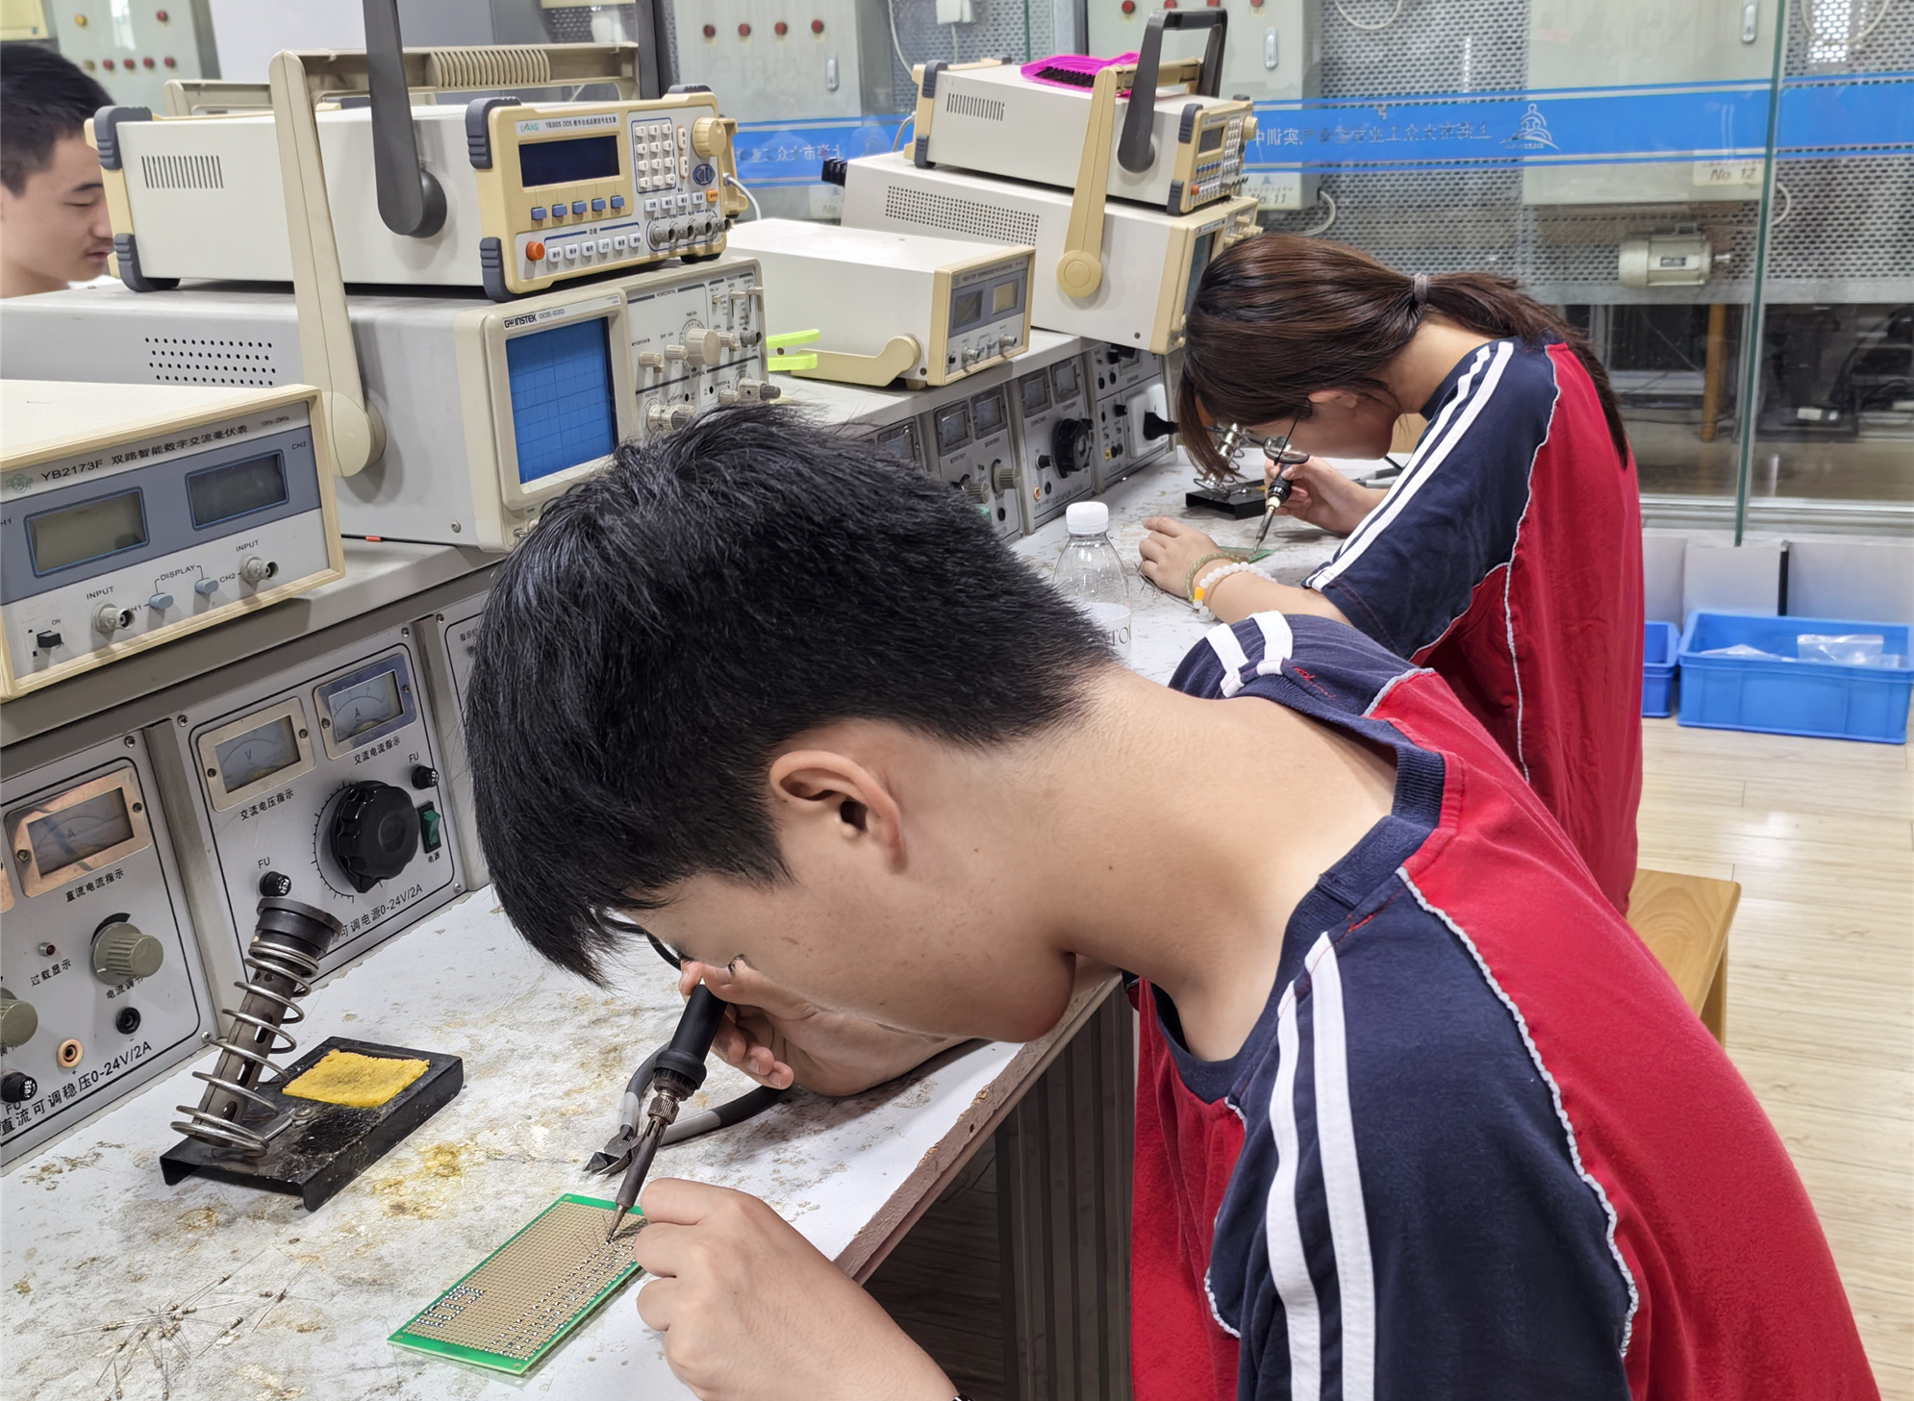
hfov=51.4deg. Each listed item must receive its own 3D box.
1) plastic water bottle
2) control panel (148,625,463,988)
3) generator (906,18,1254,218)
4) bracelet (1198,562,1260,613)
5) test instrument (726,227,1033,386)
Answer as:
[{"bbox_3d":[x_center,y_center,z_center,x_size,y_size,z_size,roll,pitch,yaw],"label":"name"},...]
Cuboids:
[{"bbox_3d":[0.099,-0.036,1.453,0.062,0.218,0.062,6,20,25],"label":"plastic water bottle"},{"bbox_3d":[-0.379,0.070,1.246,0.043,0.193,0.216,0,17,26],"label":"control panel"},{"bbox_3d":[0.171,-0.720,2.374,0.363,0.217,0.295,15,23,18],"label":"generator"},{"bbox_3d":[0.259,-0.098,1.840,0.070,0.062,0.014,-9,19,-18],"label":"bracelet"},{"bbox_3d":[-0.102,-0.412,2.055,0.324,0.117,0.245,11,22,20],"label":"test instrument"}]

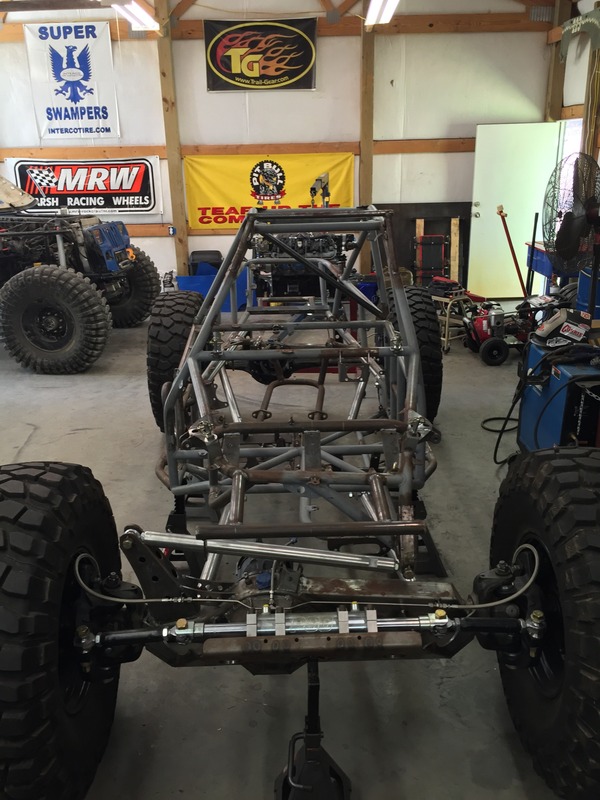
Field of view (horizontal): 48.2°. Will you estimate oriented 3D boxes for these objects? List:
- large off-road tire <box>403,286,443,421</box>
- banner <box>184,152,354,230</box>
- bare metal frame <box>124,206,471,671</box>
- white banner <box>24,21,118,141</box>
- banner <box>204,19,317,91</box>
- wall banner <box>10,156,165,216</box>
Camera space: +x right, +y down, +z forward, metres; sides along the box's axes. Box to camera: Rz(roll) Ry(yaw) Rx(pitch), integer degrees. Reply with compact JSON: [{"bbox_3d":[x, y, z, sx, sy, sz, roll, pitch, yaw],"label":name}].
[{"bbox_3d":[0.709,-0.274,4.452,0.305,0.949,0.949,-2,19,-1],"label":"large off-road tire"},{"bbox_3d":[-0.354,-2.602,8.390,2.086,0.879,0.020,-3,19,-3],"label":"banner"},{"bbox_3d":[0.004,-0.276,3.164,1.150,1.170,3.200,-2,19,-1],"label":"bare metal frame"},{"bbox_3d":[-2.641,-3.715,7.839,0.946,1.218,0.020,-3,19,-3],"label":"white banner"},{"bbox_3d":[-0.447,-4.047,7.886,1.299,0.772,0.020,-3,19,-3],"label":"banner"},{"bbox_3d":[-2.628,-2.612,8.219,1.835,0.669,0.020,-3,19,-3],"label":"wall banner"}]

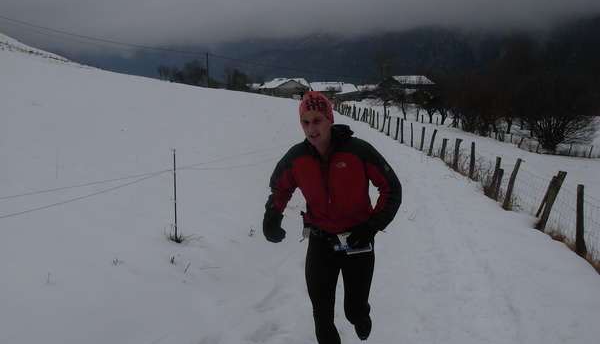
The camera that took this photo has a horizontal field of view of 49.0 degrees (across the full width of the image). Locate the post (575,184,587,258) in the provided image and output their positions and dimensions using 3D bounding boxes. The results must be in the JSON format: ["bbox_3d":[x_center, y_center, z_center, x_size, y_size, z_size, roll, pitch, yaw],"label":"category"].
[{"bbox_3d":[3.277,0.573,7.700,0.105,0.870,0.105,-2,7,0],"label":"post"}]

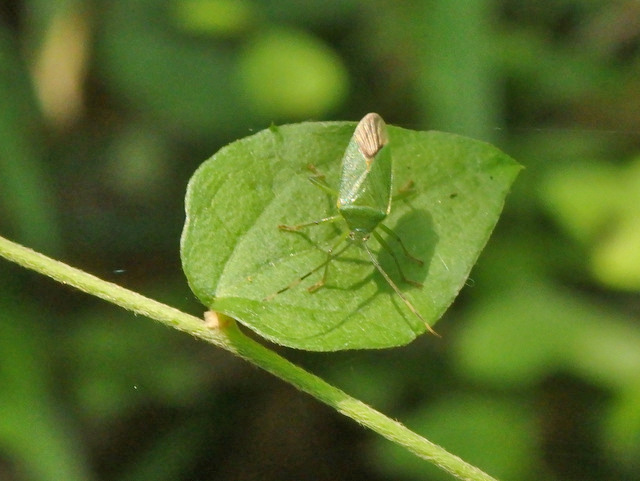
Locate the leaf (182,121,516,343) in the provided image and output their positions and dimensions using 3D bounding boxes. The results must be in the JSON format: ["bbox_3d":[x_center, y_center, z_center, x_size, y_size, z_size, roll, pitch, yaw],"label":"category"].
[{"bbox_3d":[0.004,-0.002,0.441,0.038,0.007,0.031,-24,60,-15],"label":"leaf"}]

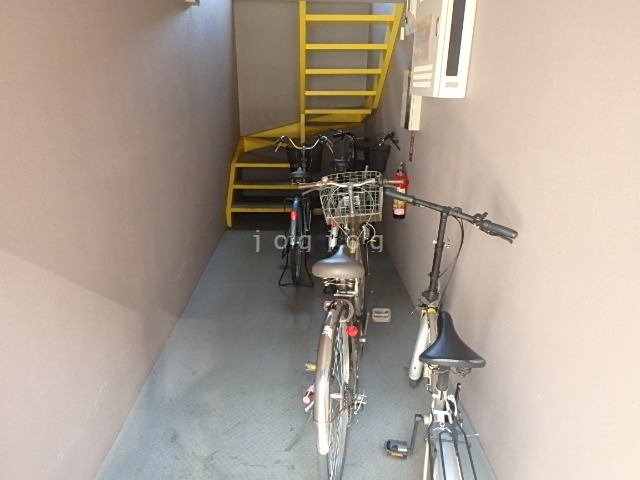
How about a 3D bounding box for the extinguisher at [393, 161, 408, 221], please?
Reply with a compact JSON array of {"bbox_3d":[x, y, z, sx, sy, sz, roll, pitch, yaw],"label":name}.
[{"bbox_3d":[0.626,-0.383,3.007,0.120,0.450,0.120,6,23,11],"label":"extinguisher"}]

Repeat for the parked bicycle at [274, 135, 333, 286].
[{"bbox_3d":[-0.152,-0.328,3.431,0.540,1.080,1.760,1,22,3],"label":"parked bicycle"}]

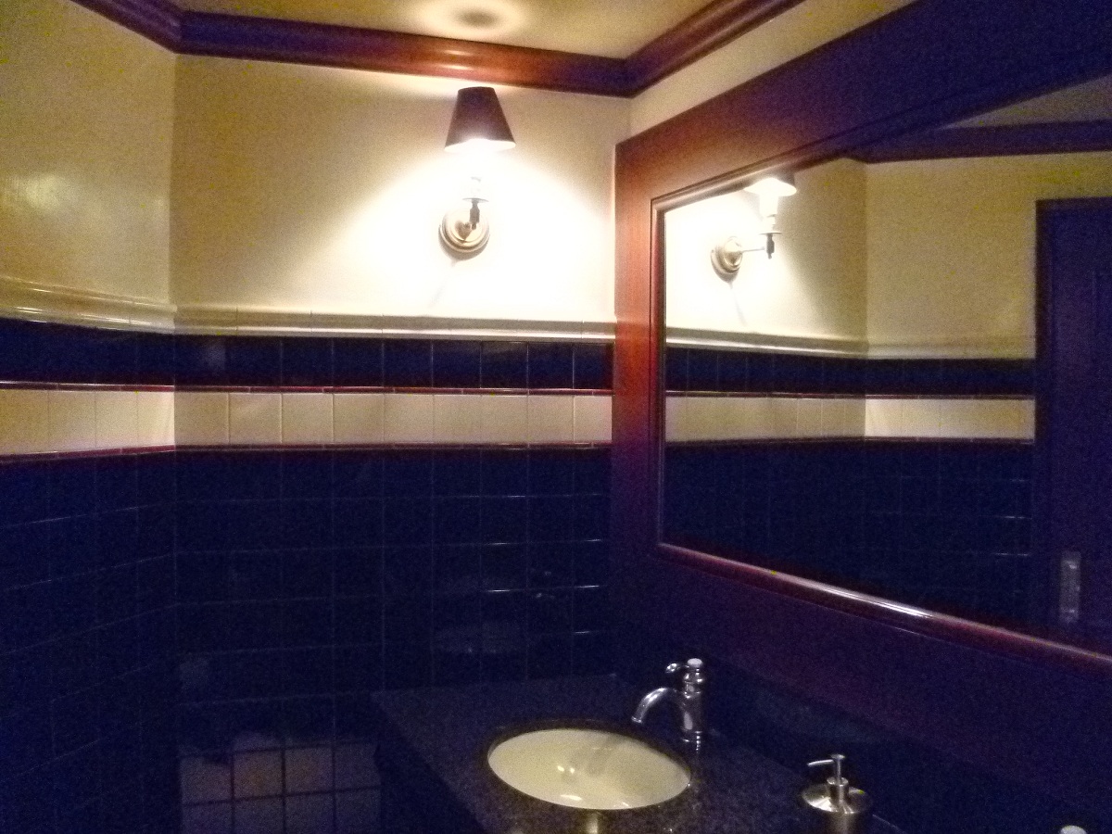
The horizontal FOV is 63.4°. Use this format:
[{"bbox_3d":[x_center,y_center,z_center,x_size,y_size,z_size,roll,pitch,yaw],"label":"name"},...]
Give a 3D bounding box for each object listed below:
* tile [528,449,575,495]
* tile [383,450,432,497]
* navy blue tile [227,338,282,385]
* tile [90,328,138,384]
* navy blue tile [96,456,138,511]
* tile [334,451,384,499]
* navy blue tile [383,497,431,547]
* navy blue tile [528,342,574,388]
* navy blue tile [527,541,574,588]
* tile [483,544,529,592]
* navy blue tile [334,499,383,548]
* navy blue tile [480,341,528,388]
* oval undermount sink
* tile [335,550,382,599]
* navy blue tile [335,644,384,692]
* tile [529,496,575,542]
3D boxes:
[{"bbox_3d":[-0.014,0.129,2.115,0.108,0.108,0.010,0,1,-13],"label":"tile"},{"bbox_3d":[-0.336,0.129,2.049,0.107,0.107,0.009,0,1,-12],"label":"tile"},{"bbox_3d":[-0.654,-0.120,1.964,0.108,0.105,0.009,0,1,-12],"label":"navy blue tile"},{"bbox_3d":[-0.870,-0.118,1.774,0.009,0.105,0.108,0,1,18],"label":"tile"},{"bbox_3d":[-0.870,0.131,1.778,0.009,0.107,0.108,0,1,18],"label":"navy blue tile"},{"bbox_3d":[-0.443,0.129,2.018,0.108,0.108,0.010,0,1,-13],"label":"tile"},{"bbox_3d":[-0.334,0.237,2.036,0.108,0.108,0.009,0,1,-12],"label":"navy blue tile"},{"bbox_3d":[-0.012,-0.121,2.097,0.108,0.105,0.009,0,1,-12],"label":"navy blue tile"},{"bbox_3d":[-0.014,0.348,2.115,0.108,0.108,0.009,0,1,-12],"label":"navy blue tile"},{"bbox_3d":[-0.120,0.347,2.082,0.108,0.108,0.009,0,1,-12],"label":"tile"},{"bbox_3d":[-0.441,0.237,2.014,0.108,0.108,0.009,0,1,-12],"label":"navy blue tile"},{"bbox_3d":[-0.119,-0.121,2.089,0.107,0.107,0.009,0,1,-12],"label":"navy blue tile"},{"bbox_3d":[0.055,0.731,1.669,0.375,0.160,0.450,-1,2,-27],"label":"oval undermount sink"},{"bbox_3d":[-0.444,0.348,2.020,0.108,0.108,0.010,0,1,-13],"label":"tile"},{"bbox_3d":[-0.445,0.570,2.036,0.107,0.107,0.009,0,1,-12],"label":"navy blue tile"},{"bbox_3d":[-0.013,0.239,2.121,0.107,0.107,0.009,0,1,-12],"label":"tile"}]

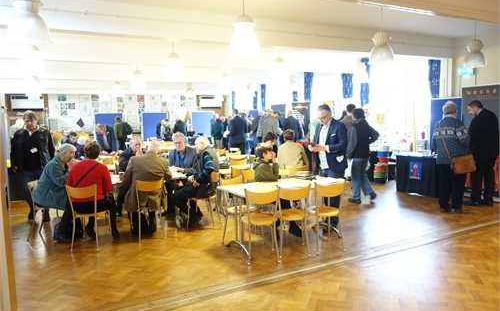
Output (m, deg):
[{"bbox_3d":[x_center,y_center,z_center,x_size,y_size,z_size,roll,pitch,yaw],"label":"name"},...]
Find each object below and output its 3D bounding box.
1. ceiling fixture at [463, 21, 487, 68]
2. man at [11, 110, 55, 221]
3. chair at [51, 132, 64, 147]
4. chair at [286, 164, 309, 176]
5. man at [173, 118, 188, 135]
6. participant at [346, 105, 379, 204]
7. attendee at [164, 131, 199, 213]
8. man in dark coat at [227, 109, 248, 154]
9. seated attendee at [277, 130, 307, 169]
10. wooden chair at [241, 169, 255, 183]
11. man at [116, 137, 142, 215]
[{"bbox_3d":[3.791,-1.860,6.499,0.345,0.785,0.345,-1,6,0],"label":"ceiling fixture"},{"bbox_3d":[-3.440,0.151,6.220,0.560,1.740,0.400,-3,6,-19],"label":"man"},{"bbox_3d":[-8.417,-0.448,17.013,0.450,0.860,0.500,-4,7,-26],"label":"chair"},{"bbox_3d":[0.743,0.538,6.375,0.430,0.830,0.490,-1,6,0],"label":"chair"},{"bbox_3d":[-2.825,-0.700,15.879,0.520,1.657,0.420,-4,6,-23],"label":"man"},{"bbox_3d":[2.008,0.004,7.000,0.600,1.680,0.500,-6,7,-36],"label":"participant"},{"bbox_3d":[-1.161,0.298,6.557,0.560,1.350,0.800,-1,6,-2],"label":"attendee"},{"bbox_3d":[-0.360,-0.354,10.450,0.520,1.750,0.360,-4,7,-27],"label":"man in dark coat"},{"bbox_3d":[0.690,0.259,6.320,0.520,1.320,0.750,-1,6,0],"label":"seated attendee"},{"bbox_3d":[0.140,0.625,5.470,0.400,0.790,0.460,-3,6,-19],"label":"wooden chair"},{"bbox_3d":[-1.995,0.342,6.600,0.550,1.290,0.780,-4,6,-25],"label":"man"}]

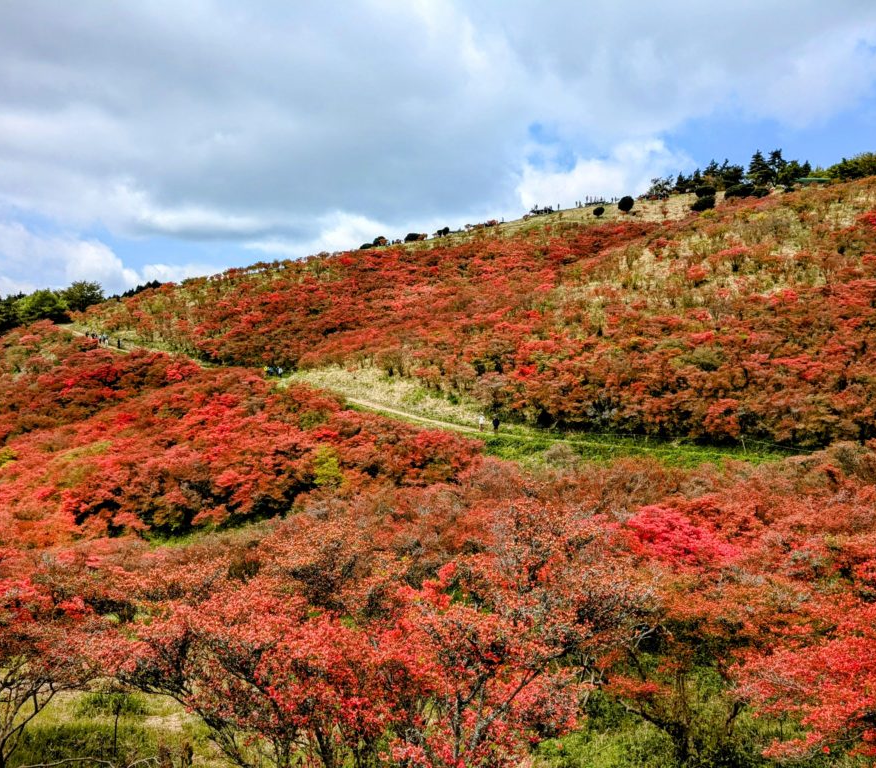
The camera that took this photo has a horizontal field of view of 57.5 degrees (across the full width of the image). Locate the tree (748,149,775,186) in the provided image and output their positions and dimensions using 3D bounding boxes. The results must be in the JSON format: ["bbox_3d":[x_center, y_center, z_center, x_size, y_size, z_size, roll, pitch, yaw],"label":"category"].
[{"bbox_3d":[74.930,-50.150,185.000,6.000,8.800,6.000,0,0,0],"label":"tree"}]

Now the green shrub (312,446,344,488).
[{"bbox_3d":[-7.950,5.990,58.000,2.350,3.150,2.300,0,0,0],"label":"green shrub"}]

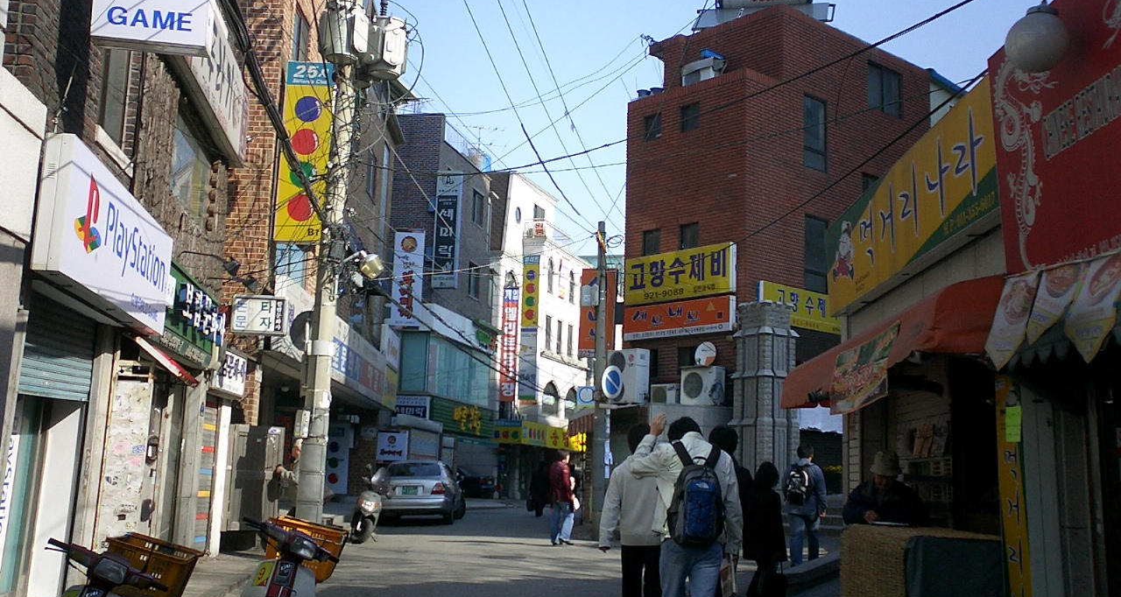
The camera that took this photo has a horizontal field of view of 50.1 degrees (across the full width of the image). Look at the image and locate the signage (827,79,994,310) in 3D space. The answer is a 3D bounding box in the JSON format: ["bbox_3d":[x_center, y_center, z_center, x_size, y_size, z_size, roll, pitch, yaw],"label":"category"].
[{"bbox_3d":[2.782,-0.625,9.584,0.240,0.878,4.603,2,-9,0],"label":"signage"}]

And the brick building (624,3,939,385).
[{"bbox_3d":[5.296,-0.206,28.775,7.500,11.900,3.900,12,-14,-42],"label":"brick building"}]

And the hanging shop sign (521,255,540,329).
[{"bbox_3d":[-1.122,-0.262,46.622,0.645,2.802,0.250,0,-9,12],"label":"hanging shop sign"}]

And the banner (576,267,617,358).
[{"bbox_3d":[0.814,0.331,25.899,0.739,1.908,0.200,1,-9,8],"label":"banner"}]

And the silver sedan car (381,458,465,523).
[{"bbox_3d":[-3.427,4.850,29.910,1.760,1.430,4.550,2,-9,1],"label":"silver sedan car"}]

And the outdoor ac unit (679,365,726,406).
[{"bbox_3d":[2.799,1.724,23.713,0.350,0.770,0.870,12,-15,-42],"label":"outdoor ac unit"}]

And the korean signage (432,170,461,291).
[{"bbox_3d":[-3.715,-2.221,39.649,0.818,3.869,0.300,1,-9,8],"label":"korean signage"}]

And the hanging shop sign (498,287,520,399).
[{"bbox_3d":[-1.939,1.692,44.961,0.630,4.320,0.200,0,-11,8],"label":"hanging shop sign"}]

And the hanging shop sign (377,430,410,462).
[{"bbox_3d":[-4.427,3.928,31.797,0.800,0.780,0.220,1,-11,7],"label":"hanging shop sign"}]

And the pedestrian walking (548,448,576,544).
[{"bbox_3d":[0.062,3.538,21.434,0.440,1.680,0.460,6,-10,-25],"label":"pedestrian walking"}]

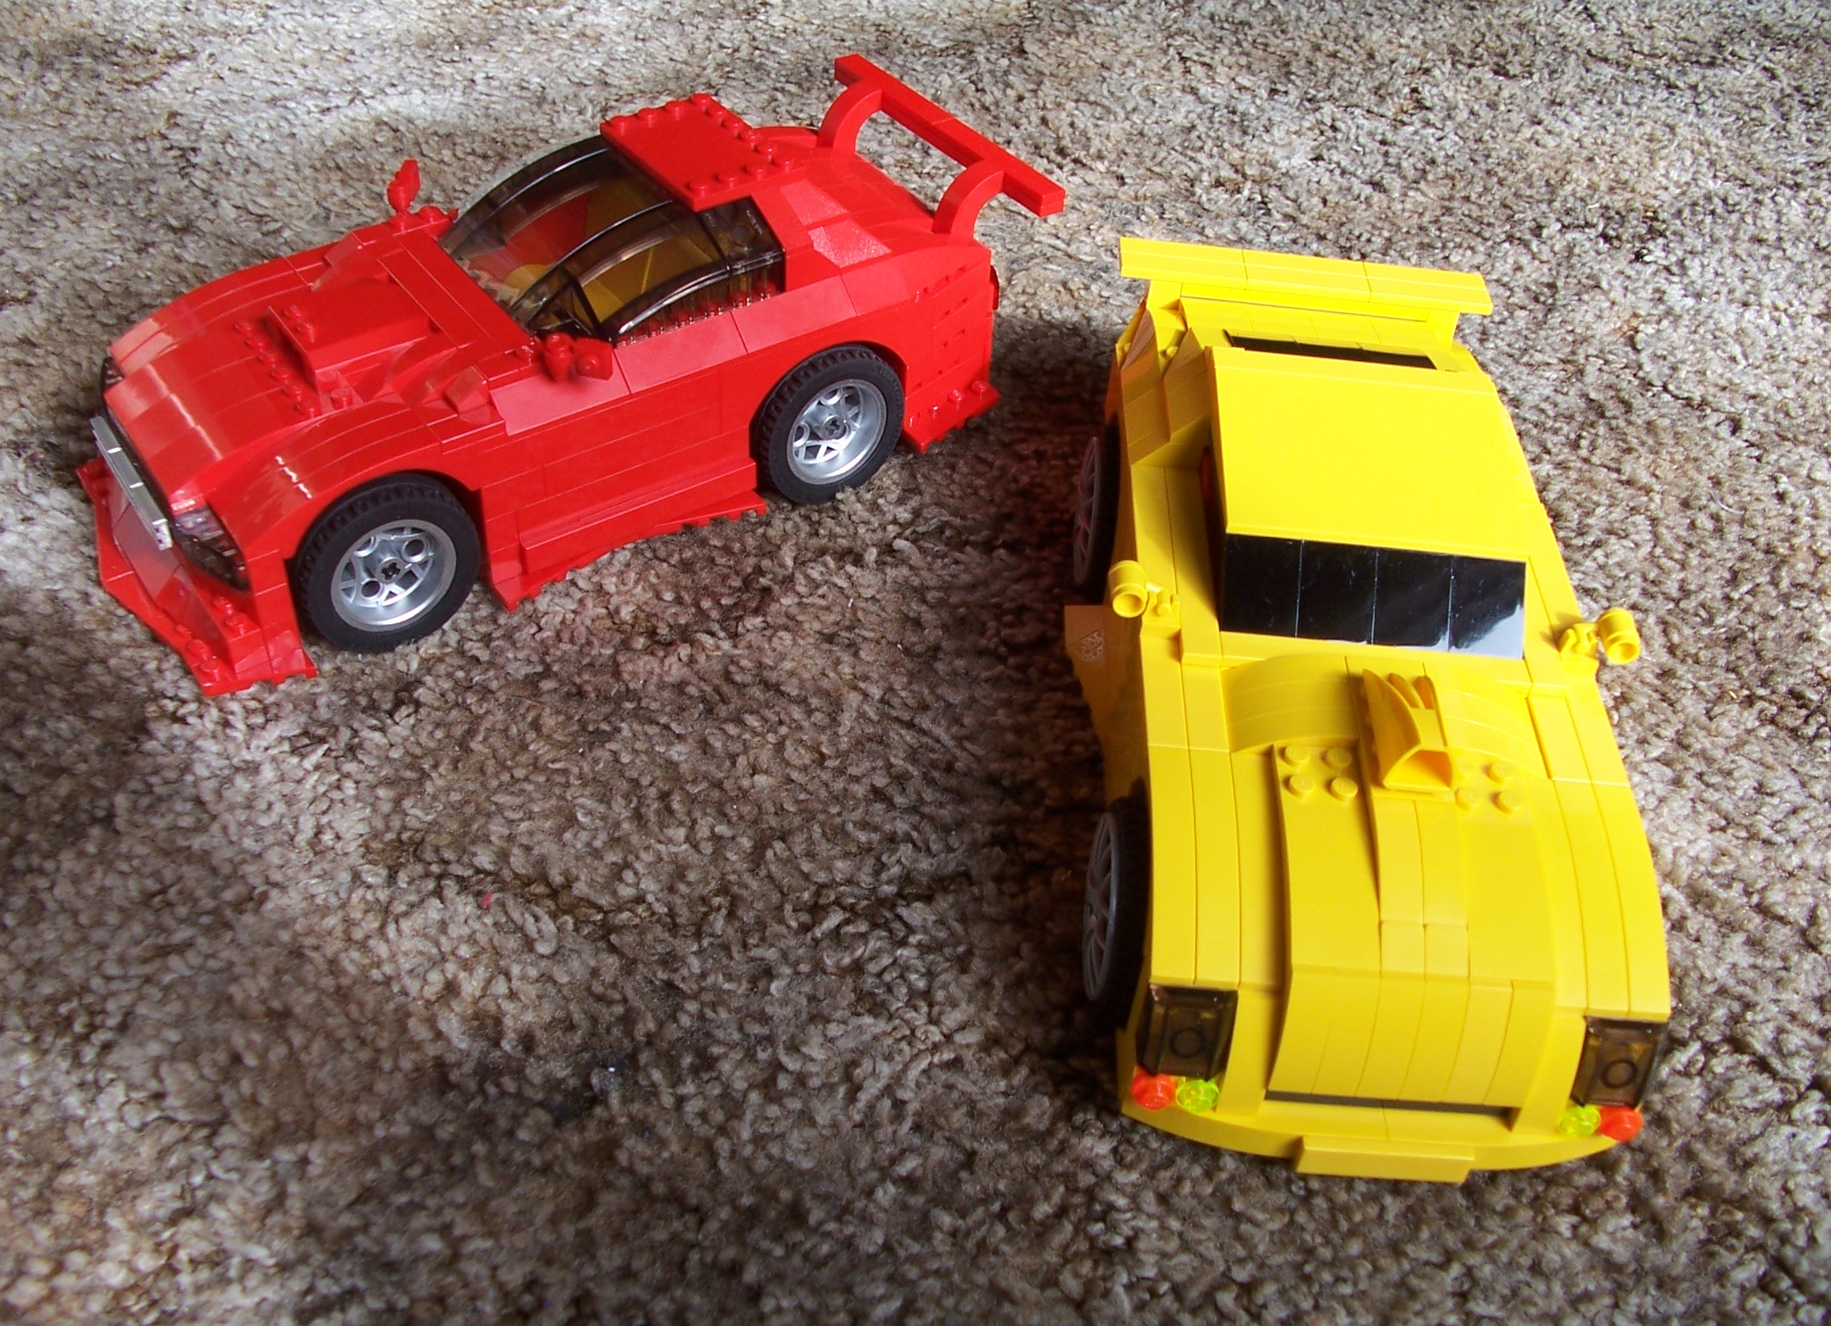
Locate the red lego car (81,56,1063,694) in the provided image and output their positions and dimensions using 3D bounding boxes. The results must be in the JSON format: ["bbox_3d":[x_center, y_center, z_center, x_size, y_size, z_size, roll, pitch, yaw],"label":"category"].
[{"bbox_3d":[-0.090,-0.086,0.471,0.246,0.079,0.112,-24,48,-27],"label":"red lego car"}]

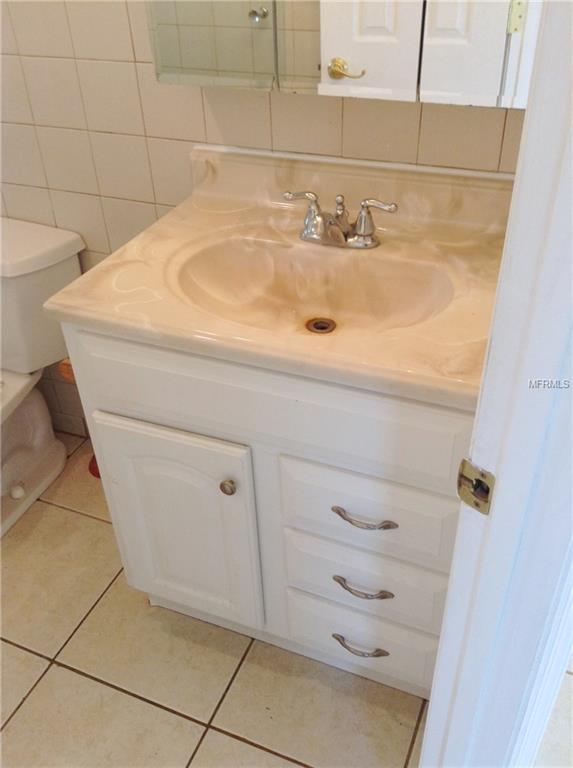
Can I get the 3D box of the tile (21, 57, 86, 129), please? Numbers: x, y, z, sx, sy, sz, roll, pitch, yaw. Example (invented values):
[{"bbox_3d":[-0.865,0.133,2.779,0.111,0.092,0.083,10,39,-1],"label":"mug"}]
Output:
[{"bbox_3d":[-0.524,-0.659,1.656,0.152,0.152,0.008,13,38,20],"label":"tile"}]

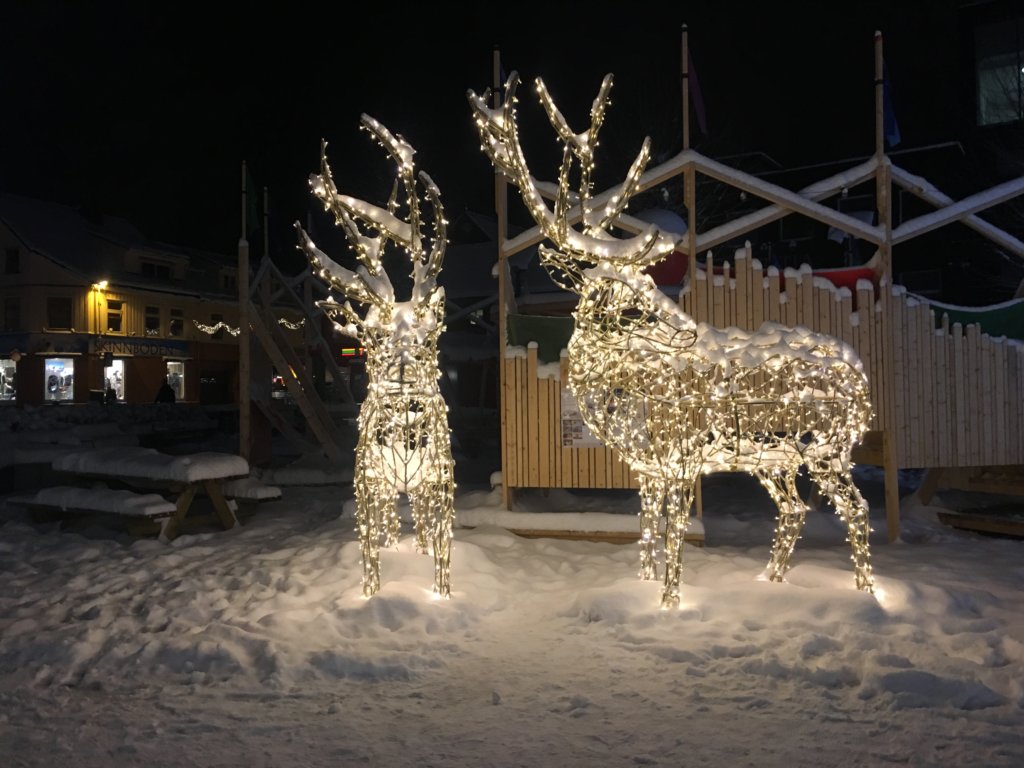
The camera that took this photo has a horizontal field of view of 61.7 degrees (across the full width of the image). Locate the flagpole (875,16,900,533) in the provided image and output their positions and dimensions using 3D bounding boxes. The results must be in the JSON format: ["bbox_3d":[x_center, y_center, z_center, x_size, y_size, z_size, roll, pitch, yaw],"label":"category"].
[{"bbox_3d":[3.875,-1.001,8.900,0.160,5.330,0.160,-1,-1,5],"label":"flagpole"}]

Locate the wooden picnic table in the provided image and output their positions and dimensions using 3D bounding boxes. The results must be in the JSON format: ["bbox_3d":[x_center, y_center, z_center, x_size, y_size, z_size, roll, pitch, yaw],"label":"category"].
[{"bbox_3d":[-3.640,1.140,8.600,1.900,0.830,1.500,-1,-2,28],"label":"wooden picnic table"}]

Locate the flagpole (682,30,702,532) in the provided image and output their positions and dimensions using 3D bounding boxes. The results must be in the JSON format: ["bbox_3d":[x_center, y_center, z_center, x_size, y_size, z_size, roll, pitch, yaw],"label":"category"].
[{"bbox_3d":[1.873,-1.142,8.950,0.150,5.290,0.150,-1,-1,5],"label":"flagpole"}]

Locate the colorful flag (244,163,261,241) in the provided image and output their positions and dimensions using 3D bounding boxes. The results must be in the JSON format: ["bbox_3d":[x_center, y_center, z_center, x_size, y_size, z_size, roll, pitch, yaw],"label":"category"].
[{"bbox_3d":[-4.326,-3.059,14.300,0.250,1.200,0.150,-1,-1,0],"label":"colorful flag"}]

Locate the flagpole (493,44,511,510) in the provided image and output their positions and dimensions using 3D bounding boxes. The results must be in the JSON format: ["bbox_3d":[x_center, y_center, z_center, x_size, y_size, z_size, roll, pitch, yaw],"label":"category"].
[{"bbox_3d":[-0.109,-1.182,9.800,0.150,5.390,0.150,-1,-1,5],"label":"flagpole"}]

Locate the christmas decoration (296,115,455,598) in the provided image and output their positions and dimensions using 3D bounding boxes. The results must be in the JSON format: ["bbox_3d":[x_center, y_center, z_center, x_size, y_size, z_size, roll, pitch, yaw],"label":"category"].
[{"bbox_3d":[-1.090,-0.220,7.000,1.150,3.600,2.200,-1,-1,-6],"label":"christmas decoration"}]

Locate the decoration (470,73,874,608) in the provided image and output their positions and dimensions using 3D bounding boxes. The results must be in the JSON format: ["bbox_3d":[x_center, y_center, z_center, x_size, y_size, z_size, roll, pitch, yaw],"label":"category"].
[{"bbox_3d":[1.240,-0.350,6.350,2.900,3.800,1.200,0,-1,-16],"label":"decoration"}]

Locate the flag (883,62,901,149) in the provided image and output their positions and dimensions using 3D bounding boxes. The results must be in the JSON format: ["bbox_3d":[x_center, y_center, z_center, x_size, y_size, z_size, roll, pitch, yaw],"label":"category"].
[{"bbox_3d":[3.937,-2.889,8.900,0.190,0.900,0.120,-1,-1,0],"label":"flag"}]

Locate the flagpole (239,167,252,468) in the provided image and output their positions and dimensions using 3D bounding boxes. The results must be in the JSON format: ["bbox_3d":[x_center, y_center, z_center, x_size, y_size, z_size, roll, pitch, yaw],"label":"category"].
[{"bbox_3d":[-4.490,-1.183,14.400,0.160,5.100,0.160,-1,-1,5],"label":"flagpole"}]

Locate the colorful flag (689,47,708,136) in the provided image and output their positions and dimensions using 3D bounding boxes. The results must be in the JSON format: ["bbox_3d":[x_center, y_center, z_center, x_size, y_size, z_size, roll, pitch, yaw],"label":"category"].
[{"bbox_3d":[1.957,-3.058,9.000,0.210,0.920,0.120,-1,-1,0],"label":"colorful flag"}]

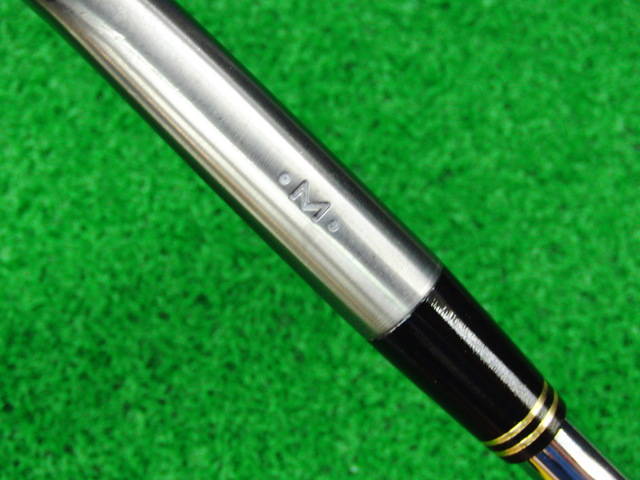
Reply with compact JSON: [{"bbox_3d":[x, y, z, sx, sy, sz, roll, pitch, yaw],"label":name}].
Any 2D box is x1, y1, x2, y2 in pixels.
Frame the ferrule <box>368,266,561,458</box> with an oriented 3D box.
[{"bbox_3d":[0.021,0.018,0.112,0.014,0.014,0.026,-45,92,0],"label":"ferrule"}]

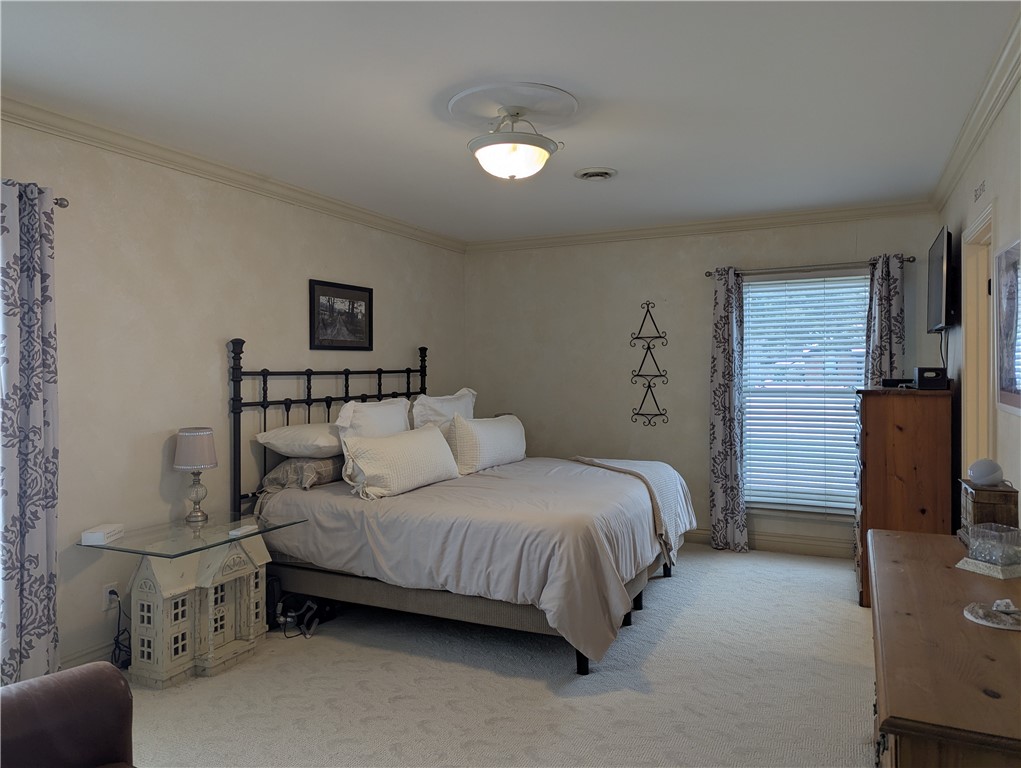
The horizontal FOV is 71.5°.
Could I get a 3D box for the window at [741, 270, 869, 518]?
[{"bbox_3d":[2.090,0.086,5.045,0.870,1.725,0.060,0,1,26],"label":"window"}]

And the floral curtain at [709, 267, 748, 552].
[{"bbox_3d":[1.605,0.198,5.202,0.290,2.090,0.120,0,1,26],"label":"floral curtain"}]

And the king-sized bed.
[{"bbox_3d":[-0.121,0.512,4.299,2.150,1.547,2.070,0,1,26],"label":"king-sized bed"}]

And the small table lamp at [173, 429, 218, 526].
[{"bbox_3d":[-1.571,0.453,3.540,0.210,0.459,0.210,0,1,26],"label":"small table lamp"}]

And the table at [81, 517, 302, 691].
[{"bbox_3d":[-1.417,0.996,3.322,0.600,0.625,0.870,0,1,26],"label":"table"}]

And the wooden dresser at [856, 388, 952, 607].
[{"bbox_3d":[2.372,0.652,4.327,0.467,1.246,0.771,0,1,26],"label":"wooden dresser"}]

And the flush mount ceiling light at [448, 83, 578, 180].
[{"bbox_3d":[0.012,-0.986,2.886,0.526,0.305,0.526,0,1,0],"label":"flush mount ceiling light"}]

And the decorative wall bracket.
[{"bbox_3d":[1.073,-0.159,5.502,0.298,0.982,0.055,0,1,26],"label":"decorative wall bracket"}]

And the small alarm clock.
[{"bbox_3d":[1.597,0.296,2.379,0.100,0.089,0.100,0,1,26],"label":"small alarm clock"}]

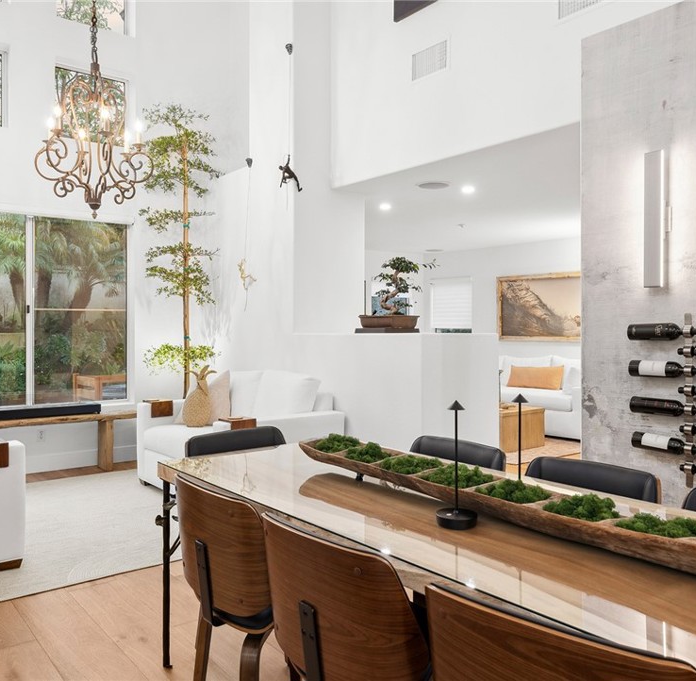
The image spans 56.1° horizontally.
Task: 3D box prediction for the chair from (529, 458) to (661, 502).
[{"bbox_3d":[0.633,0.822,2.143,0.550,0.810,0.510,-1,1,-39],"label":"chair"}]

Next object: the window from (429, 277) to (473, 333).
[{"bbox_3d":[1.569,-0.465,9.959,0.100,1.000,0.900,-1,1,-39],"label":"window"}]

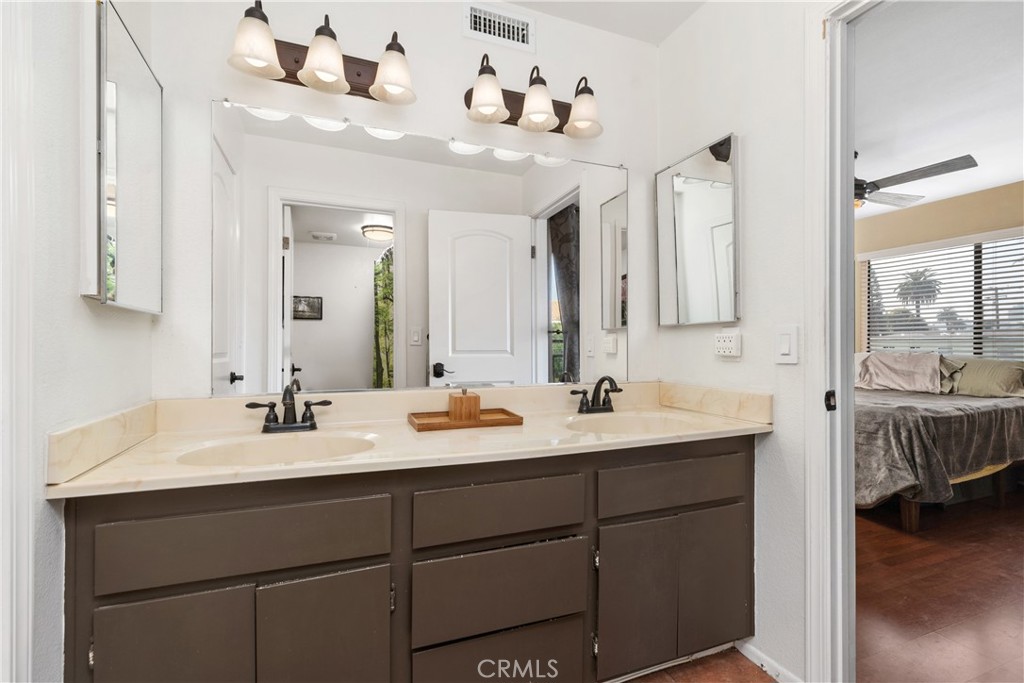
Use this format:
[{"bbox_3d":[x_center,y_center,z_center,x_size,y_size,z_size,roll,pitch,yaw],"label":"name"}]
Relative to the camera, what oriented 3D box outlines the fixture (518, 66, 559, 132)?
[{"bbox_3d":[0.095,-0.903,1.664,0.150,0.213,0.165,0,-1,0],"label":"fixture"}]

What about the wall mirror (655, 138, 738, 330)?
[{"bbox_3d":[0.721,-0.400,1.787,0.035,0.660,0.408,0,-1,-21],"label":"wall mirror"}]

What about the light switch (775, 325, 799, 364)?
[{"bbox_3d":[0.866,0.011,1.443,0.011,0.119,0.073,0,-1,-21],"label":"light switch"}]

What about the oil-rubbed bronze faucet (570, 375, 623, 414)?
[{"bbox_3d":[0.352,0.204,1.746,0.235,0.145,0.160,0,-1,-21],"label":"oil-rubbed bronze faucet"}]

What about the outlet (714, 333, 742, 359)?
[{"bbox_3d":[0.777,0.014,1.637,0.035,0.084,0.098,0,-1,-21],"label":"outlet"}]

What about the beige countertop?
[{"bbox_3d":[-0.098,0.236,1.419,1.825,0.119,0.554,0,-1,-21],"label":"beige countertop"}]

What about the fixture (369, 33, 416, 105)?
[{"bbox_3d":[-0.388,-0.905,1.477,0.150,0.213,0.165,0,-1,-21],"label":"fixture"}]

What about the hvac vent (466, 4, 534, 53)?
[{"bbox_3d":[-0.041,-1.216,1.750,0.302,0.145,0.018,0,-1,-21],"label":"hvac vent"}]

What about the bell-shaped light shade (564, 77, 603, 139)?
[{"bbox_3d":[0.269,-0.903,1.731,0.150,0.213,0.165,0,-1,0],"label":"bell-shaped light shade"}]

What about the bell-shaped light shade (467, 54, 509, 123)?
[{"bbox_3d":[-0.086,-0.904,1.594,0.150,0.213,0.165,0,-1,-21],"label":"bell-shaped light shade"}]

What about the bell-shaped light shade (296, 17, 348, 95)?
[{"bbox_3d":[-0.578,-0.906,1.403,0.150,0.213,0.165,0,-1,-21],"label":"bell-shaped light shade"}]

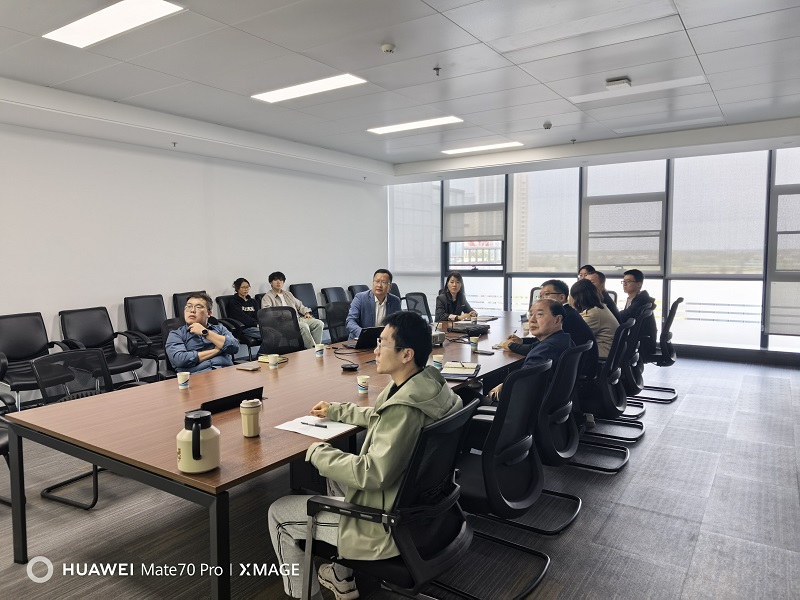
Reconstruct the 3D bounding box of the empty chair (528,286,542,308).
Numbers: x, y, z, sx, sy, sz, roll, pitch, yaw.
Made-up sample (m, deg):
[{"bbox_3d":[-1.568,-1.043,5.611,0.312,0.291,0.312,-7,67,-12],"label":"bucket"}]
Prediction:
[{"bbox_3d":[1.871,0.385,7.346,0.586,1.040,0.626,3,6,34],"label":"empty chair"}]

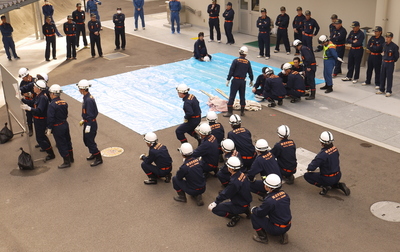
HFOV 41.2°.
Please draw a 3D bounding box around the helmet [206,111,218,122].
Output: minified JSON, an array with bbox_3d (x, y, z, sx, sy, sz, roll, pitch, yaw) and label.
[{"bbox_3d":[0.243,-0.182,10.500,0.220,0.170,0.280,-8,21,-14],"label":"helmet"}]

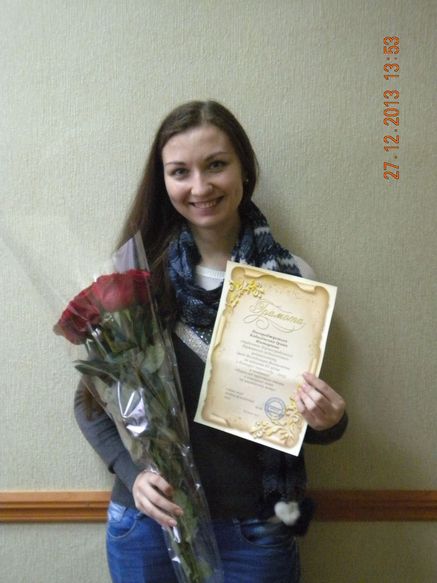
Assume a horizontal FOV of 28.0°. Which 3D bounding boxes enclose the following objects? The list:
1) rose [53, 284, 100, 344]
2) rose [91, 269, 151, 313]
[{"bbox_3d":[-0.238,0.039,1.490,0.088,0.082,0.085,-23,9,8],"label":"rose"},{"bbox_3d":[-0.166,-0.002,1.480,0.097,0.077,0.090,-11,6,6],"label":"rose"}]

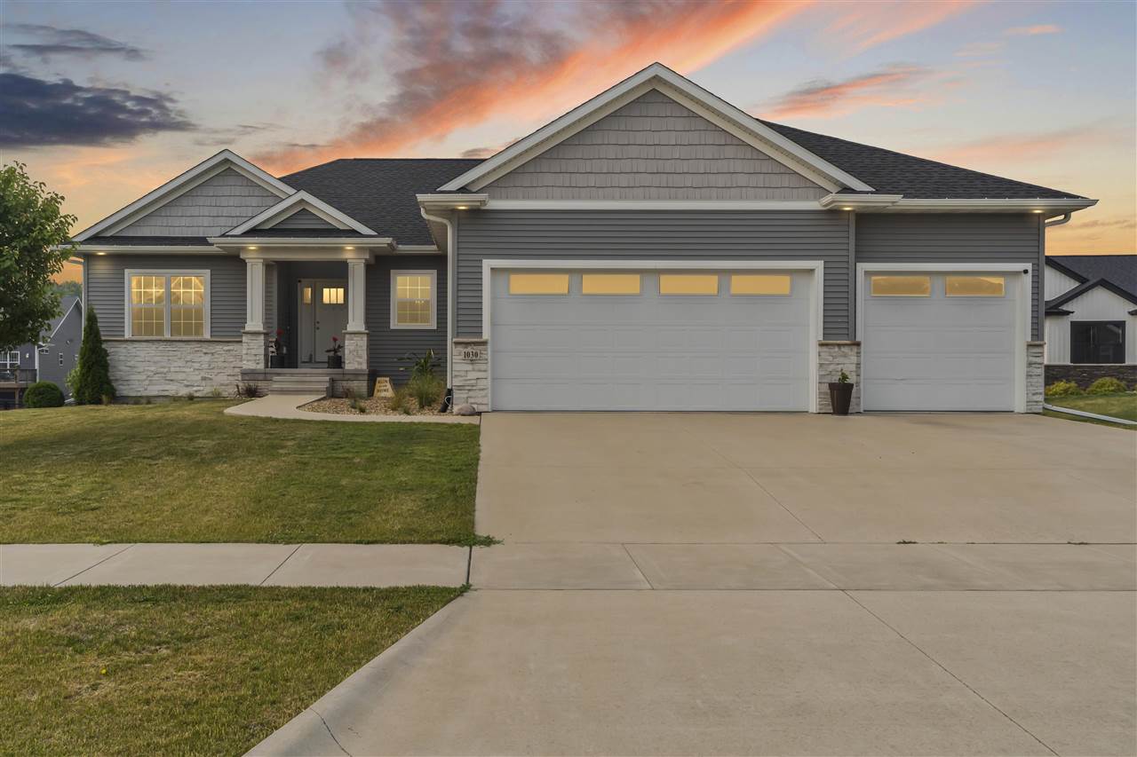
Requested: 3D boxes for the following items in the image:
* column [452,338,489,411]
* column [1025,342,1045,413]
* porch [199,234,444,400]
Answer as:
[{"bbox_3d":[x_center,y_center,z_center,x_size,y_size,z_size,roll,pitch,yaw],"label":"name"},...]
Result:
[{"bbox_3d":[-1.640,-0.050,14.930,0.600,1.240,0.360,0,0,0],"label":"column"},{"bbox_3d":[7.960,-0.010,15.150,0.330,1.230,0.280,0,0,0],"label":"column"},{"bbox_3d":[-5.250,-1.320,19.950,4.950,3.450,2.800,0,0,0],"label":"porch"}]

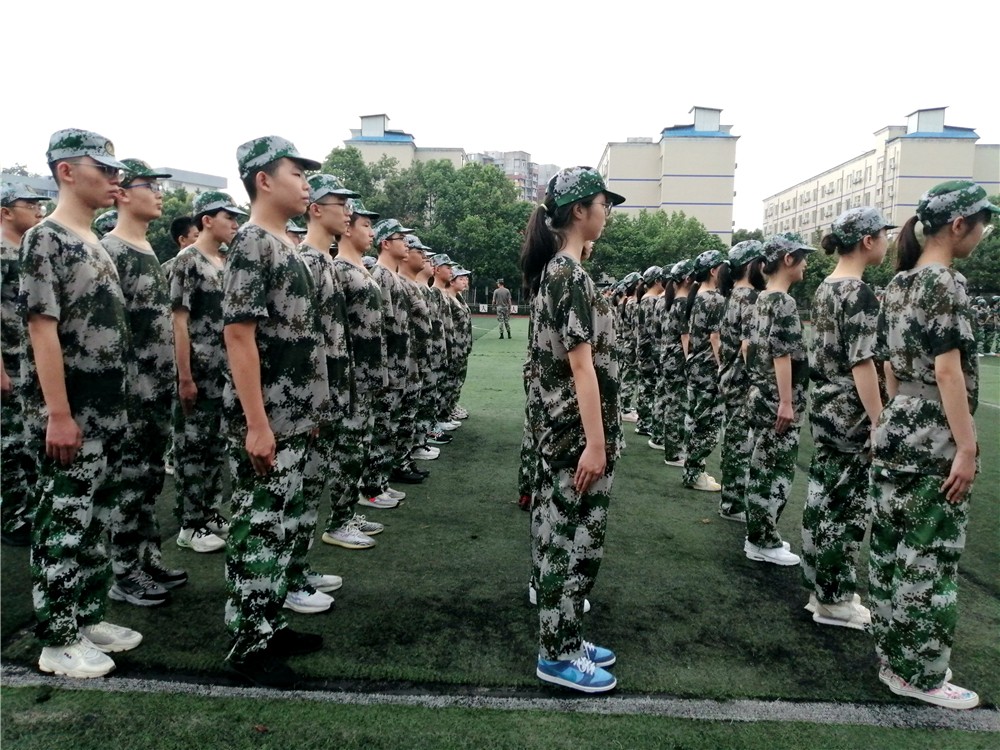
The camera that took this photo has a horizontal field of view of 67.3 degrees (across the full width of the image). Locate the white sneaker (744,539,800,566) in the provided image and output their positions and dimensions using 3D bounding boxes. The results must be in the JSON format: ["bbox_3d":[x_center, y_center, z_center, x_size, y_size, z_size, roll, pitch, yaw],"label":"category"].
[{"bbox_3d":[1.345,0.862,3.690,0.270,0.100,0.100,2,6,13],"label":"white sneaker"}]

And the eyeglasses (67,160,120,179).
[{"bbox_3d":[-1.298,-0.656,2.406,0.145,0.045,0.140,1,6,3],"label":"eyeglasses"}]

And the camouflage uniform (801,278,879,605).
[{"bbox_3d":[1.393,0.273,3.048,0.290,1.330,0.430,2,6,2],"label":"camouflage uniform"}]

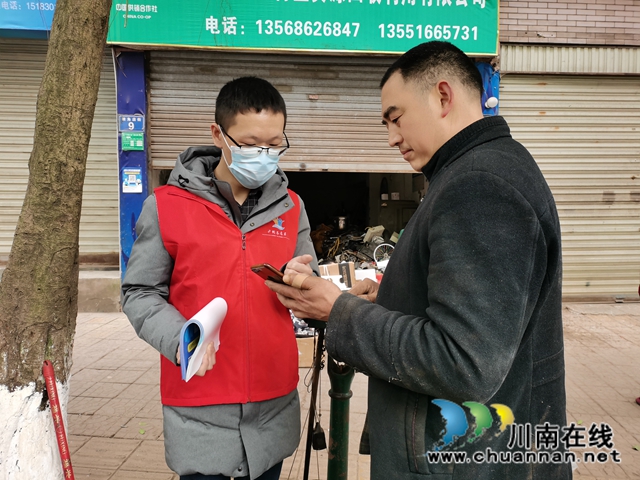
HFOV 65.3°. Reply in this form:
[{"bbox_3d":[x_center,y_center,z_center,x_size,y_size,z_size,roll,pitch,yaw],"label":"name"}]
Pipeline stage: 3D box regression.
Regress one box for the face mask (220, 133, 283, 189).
[{"bbox_3d":[-0.176,-0.206,1.285,0.140,0.115,0.100,-3,26,-34],"label":"face mask"}]

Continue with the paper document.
[{"bbox_3d":[-0.276,0.236,1.190,0.056,0.142,0.200,7,9,5],"label":"paper document"}]

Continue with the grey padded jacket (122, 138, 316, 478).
[{"bbox_3d":[-0.266,0.178,1.360,0.530,0.860,0.390,-2,6,-23],"label":"grey padded jacket"}]

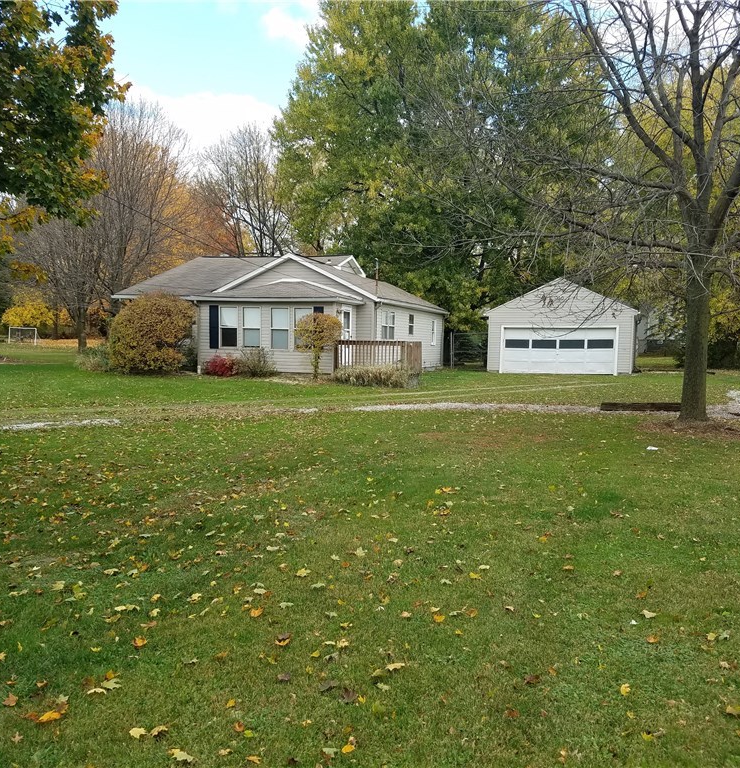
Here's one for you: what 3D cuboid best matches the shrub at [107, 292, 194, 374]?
[{"bbox_3d":[-7.671,-1.738,27.000,3.000,2.750,2.900,0,3,-15],"label":"shrub"}]

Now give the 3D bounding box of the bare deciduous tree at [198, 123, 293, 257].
[{"bbox_3d":[-8.832,-10.584,55.000,7.200,16.200,7.200,0,3,-9],"label":"bare deciduous tree"}]

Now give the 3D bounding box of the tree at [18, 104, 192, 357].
[{"bbox_3d":[-16.632,-9.861,48.000,11.000,15.500,11.000,0,3,-19],"label":"tree"}]

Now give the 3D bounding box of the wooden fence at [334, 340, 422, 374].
[{"bbox_3d":[0.346,-0.920,26.314,2.350,1.120,2.450,2,3,17],"label":"wooden fence"}]

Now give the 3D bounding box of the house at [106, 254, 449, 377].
[{"bbox_3d":[-2.960,-2.931,32.513,9.600,4.400,13.050,2,3,17],"label":"house"}]

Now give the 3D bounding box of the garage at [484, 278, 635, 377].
[{"bbox_3d":[9.486,-2.743,37.096,6.650,4.250,6.900,2,3,20],"label":"garage"}]

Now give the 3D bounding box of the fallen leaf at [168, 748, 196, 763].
[{"bbox_3d":[-0.670,1.327,2.748,0.100,0.025,0.090,0,3,-13],"label":"fallen leaf"}]

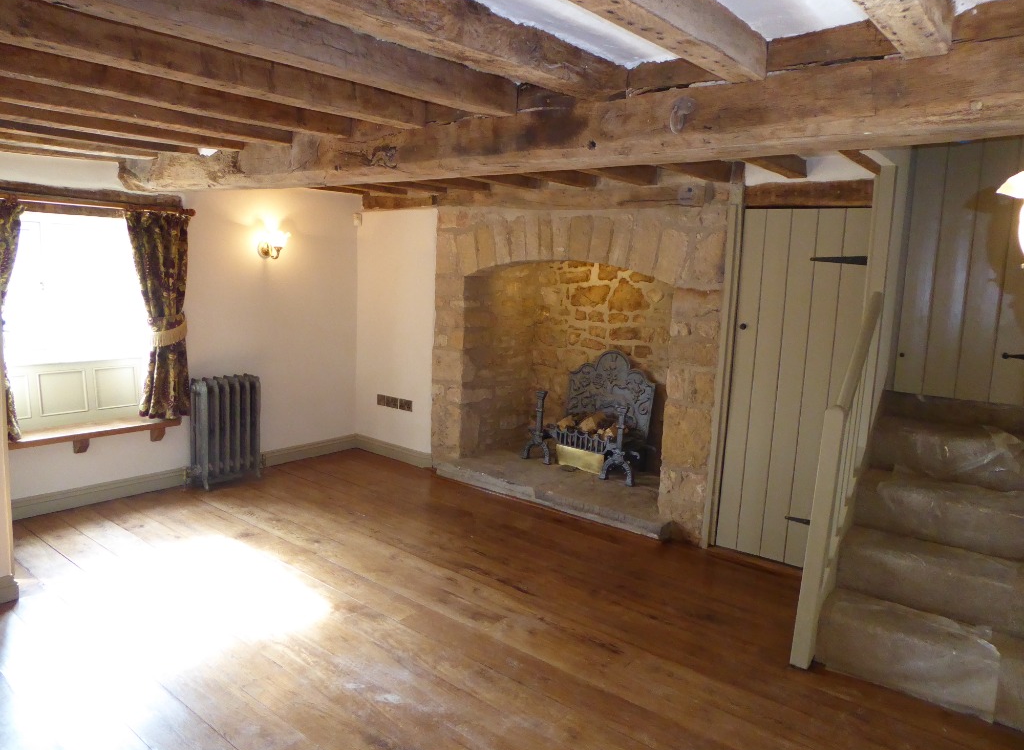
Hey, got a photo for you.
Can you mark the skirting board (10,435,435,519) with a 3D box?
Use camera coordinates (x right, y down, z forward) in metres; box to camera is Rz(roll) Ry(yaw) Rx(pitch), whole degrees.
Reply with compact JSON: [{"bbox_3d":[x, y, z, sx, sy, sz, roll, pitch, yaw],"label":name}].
[{"bbox_3d":[-1.701,0.700,4.799,0.864,0.112,2.425,9,11,38],"label":"skirting board"}]

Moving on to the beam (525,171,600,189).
[{"bbox_3d":[0.008,-1.075,3.813,0.089,0.089,1.454,9,11,38],"label":"beam"}]

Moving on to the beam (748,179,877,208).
[{"bbox_3d":[1.468,-0.893,3.660,0.643,0.118,0.122,9,11,38],"label":"beam"}]

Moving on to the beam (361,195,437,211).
[{"bbox_3d":[-0.815,-1.281,5.468,0.796,0.102,0.107,9,11,38],"label":"beam"}]

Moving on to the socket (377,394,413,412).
[{"bbox_3d":[-0.903,0.217,5.652,0.396,0.086,0.014,9,11,38],"label":"socket"}]

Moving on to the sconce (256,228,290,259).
[{"bbox_3d":[-1.631,-0.887,5.082,0.230,0.199,0.153,9,11,38],"label":"sconce"}]

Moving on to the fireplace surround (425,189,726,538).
[{"bbox_3d":[0.495,-0.130,4.934,2.150,1.874,0.819,9,11,38],"label":"fireplace surround"}]

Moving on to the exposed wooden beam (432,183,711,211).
[{"bbox_3d":[0.293,-1.077,4.568,2.012,0.138,0.161,9,11,38],"label":"exposed wooden beam"}]

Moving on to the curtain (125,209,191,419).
[{"bbox_3d":[-2.169,-0.358,4.578,0.107,1.279,0.375,9,11,38],"label":"curtain"}]

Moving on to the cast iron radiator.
[{"bbox_3d":[-1.918,0.370,4.946,0.188,0.704,0.428,9,11,38],"label":"cast iron radiator"}]

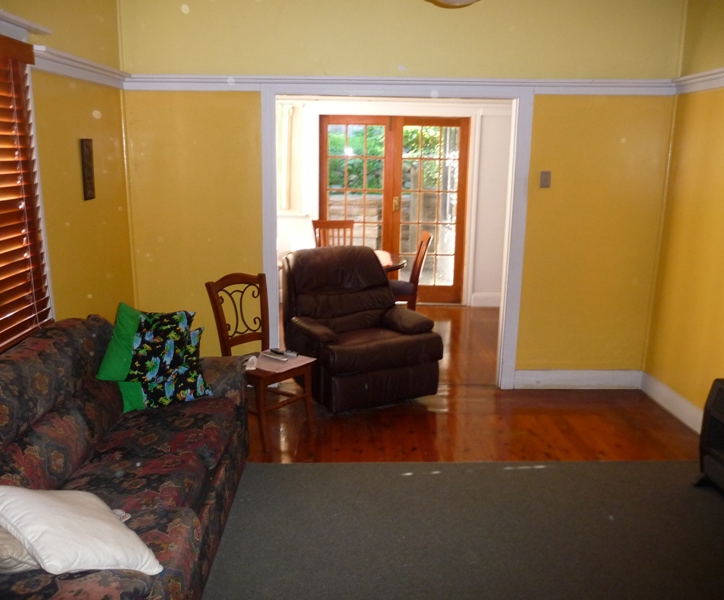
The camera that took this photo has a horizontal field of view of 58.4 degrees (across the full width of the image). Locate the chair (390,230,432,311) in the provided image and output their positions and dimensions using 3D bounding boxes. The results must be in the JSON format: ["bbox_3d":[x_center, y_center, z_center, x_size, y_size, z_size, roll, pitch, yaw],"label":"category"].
[{"bbox_3d":[0.319,-0.135,5.951,0.560,0.960,0.450,-1,13,-4],"label":"chair"}]

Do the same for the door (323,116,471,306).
[{"bbox_3d":[0.344,-0.959,7.105,1.619,2.040,0.080,0,13,-1],"label":"door"}]

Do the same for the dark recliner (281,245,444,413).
[{"bbox_3d":[-0.015,0.150,4.610,0.820,1.010,0.930,-6,15,-25],"label":"dark recliner"}]

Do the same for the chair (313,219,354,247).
[{"bbox_3d":[-0.297,-0.310,6.681,0.450,0.960,0.550,0,13,-1],"label":"chair"}]

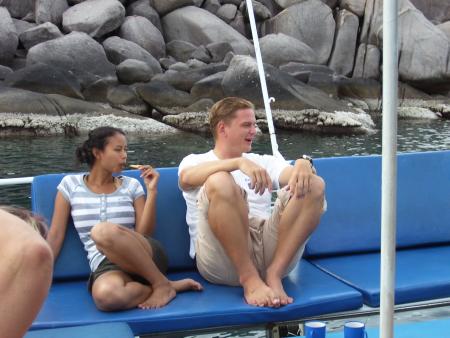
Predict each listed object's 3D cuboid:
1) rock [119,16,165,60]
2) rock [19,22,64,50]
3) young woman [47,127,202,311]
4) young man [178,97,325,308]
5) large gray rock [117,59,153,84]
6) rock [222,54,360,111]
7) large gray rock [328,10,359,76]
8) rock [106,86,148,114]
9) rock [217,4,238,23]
[{"bbox_3d":[-1.997,-3.121,20.532,1.131,1.087,1.044,0,7,0],"label":"rock"},{"bbox_3d":[-4.464,-3.223,20.880,1.087,0.696,0.870,0,7,0],"label":"rock"},{"bbox_3d":[-0.446,0.182,3.680,0.630,0.690,0.750,-1,7,-12],"label":"young woman"},{"bbox_3d":[0.108,0.103,3.610,0.580,0.820,0.640,-2,7,-15],"label":"young man"},{"bbox_3d":[-2.000,-2.154,18.966,0.800,0.592,0.696,0,7,0],"label":"large gray rock"},{"bbox_3d":[1.407,-1.837,18.444,2.871,1.262,1.740,0,7,0],"label":"rock"},{"bbox_3d":[2.858,-3.027,20.706,0.722,1.566,0.870,0,7,0],"label":"large gray rock"},{"bbox_3d":[-2.055,-1.465,18.096,0.887,0.652,0.783,0,7,0],"label":"rock"},{"bbox_3d":[0.063,-3.940,21.750,0.505,0.435,0.479,0,7,0],"label":"rock"}]

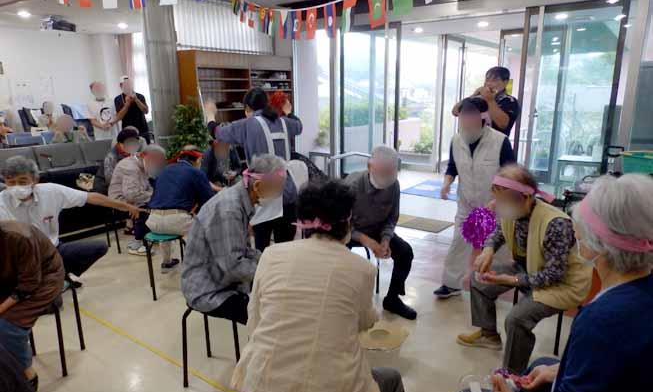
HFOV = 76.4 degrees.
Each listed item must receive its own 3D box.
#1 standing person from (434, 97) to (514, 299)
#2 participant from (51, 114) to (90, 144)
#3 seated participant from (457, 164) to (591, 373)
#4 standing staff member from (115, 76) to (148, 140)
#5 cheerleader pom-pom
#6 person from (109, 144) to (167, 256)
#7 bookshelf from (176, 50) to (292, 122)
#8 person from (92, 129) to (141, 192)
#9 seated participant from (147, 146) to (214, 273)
[{"bbox_3d":[1.080,0.043,3.028,0.540,1.470,0.400,7,16,29],"label":"standing person"},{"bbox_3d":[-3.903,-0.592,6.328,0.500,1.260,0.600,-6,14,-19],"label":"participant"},{"bbox_3d":[1.086,0.401,2.312,0.720,1.110,0.520,-2,14,-7],"label":"seated participant"},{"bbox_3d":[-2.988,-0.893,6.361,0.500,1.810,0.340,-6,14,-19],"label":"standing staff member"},{"bbox_3d":[1.011,0.216,2.760,0.230,0.260,0.230,-1,14,0],"label":"cheerleader pom-pom"},{"bbox_3d":[-1.831,0.025,4.065,0.680,1.080,0.480,-3,14,-10],"label":"person"},{"bbox_3d":[-1.315,-1.062,6.345,0.400,2.110,1.760,11,18,41],"label":"bookshelf"},{"bbox_3d":[-2.335,-0.171,4.706,0.660,1.170,0.480,11,18,39],"label":"person"},{"bbox_3d":[-1.215,0.161,3.431,0.500,1.100,0.730,4,14,17],"label":"seated participant"}]

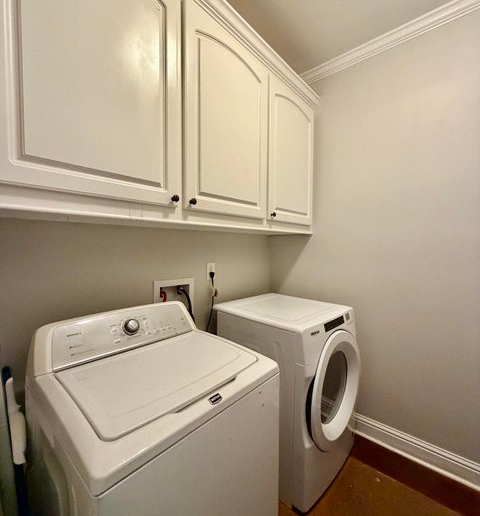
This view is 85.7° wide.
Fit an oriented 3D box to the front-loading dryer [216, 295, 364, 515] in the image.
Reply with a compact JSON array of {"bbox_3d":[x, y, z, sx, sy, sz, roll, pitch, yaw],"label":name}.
[{"bbox_3d":[0.330,0.841,1.804,0.775,0.984,0.686,3,3,43],"label":"front-loading dryer"}]

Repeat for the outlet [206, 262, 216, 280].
[{"bbox_3d":[-0.201,0.094,1.821,0.014,0.118,0.074,2,3,42],"label":"outlet"}]

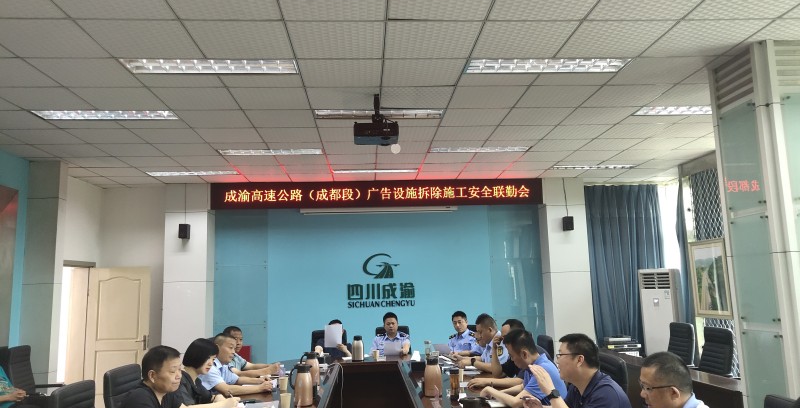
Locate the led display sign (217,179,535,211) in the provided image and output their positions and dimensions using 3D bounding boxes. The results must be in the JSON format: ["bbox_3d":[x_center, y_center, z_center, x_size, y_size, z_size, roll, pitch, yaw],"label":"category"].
[{"bbox_3d":[-0.306,-0.149,8.881,4.860,0.385,0.100,-1,-8,-3],"label":"led display sign"}]

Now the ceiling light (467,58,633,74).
[{"bbox_3d":[1.073,-1.036,4.375,1.200,0.080,0.300,-1,-8,-3],"label":"ceiling light"}]

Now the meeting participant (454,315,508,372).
[{"bbox_3d":[0.845,1.768,5.970,0.680,1.320,0.520,-1,-8,-3],"label":"meeting participant"}]

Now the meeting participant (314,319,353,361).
[{"bbox_3d":[-0.776,1.984,7.094,0.520,1.240,0.650,-1,-8,-3],"label":"meeting participant"}]

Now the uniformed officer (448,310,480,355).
[{"bbox_3d":[0.757,1.919,7.074,0.520,1.290,0.620,-3,-8,14],"label":"uniformed officer"}]

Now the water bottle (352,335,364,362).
[{"bbox_3d":[-0.454,1.571,6.511,0.128,0.280,0.155,-1,-8,-3],"label":"water bottle"}]

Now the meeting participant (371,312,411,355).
[{"bbox_3d":[-0.105,1.978,7.258,0.540,1.310,0.700,-1,-8,-3],"label":"meeting participant"}]

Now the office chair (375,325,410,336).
[{"bbox_3d":[-0.065,2.117,7.504,0.580,1.100,0.630,-1,-8,-3],"label":"office chair"}]

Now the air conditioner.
[{"bbox_3d":[3.874,1.850,8.798,0.340,1.750,0.500,6,-11,-42],"label":"air conditioner"}]

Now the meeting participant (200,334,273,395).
[{"bbox_3d":[-1.361,1.683,4.833,0.720,1.280,0.520,-1,-8,-3],"label":"meeting participant"}]

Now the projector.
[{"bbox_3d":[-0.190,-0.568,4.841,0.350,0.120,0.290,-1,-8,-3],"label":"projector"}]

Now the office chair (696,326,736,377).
[{"bbox_3d":[3.045,1.844,6.108,0.630,1.100,0.580,-1,-8,-3],"label":"office chair"}]

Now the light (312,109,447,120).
[{"bbox_3d":[-0.183,-0.837,5.480,1.200,0.080,0.300,-1,-8,-3],"label":"light"}]

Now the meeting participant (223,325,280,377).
[{"bbox_3d":[-1.408,1.725,5.245,0.750,1.270,0.500,-1,-8,-6],"label":"meeting participant"}]

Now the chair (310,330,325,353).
[{"bbox_3d":[-0.855,2.094,7.199,0.580,1.100,0.630,-1,-8,-3],"label":"chair"}]

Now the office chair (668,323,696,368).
[{"bbox_3d":[3.078,1.965,6.968,0.630,1.100,0.580,-1,-8,-3],"label":"office chair"}]

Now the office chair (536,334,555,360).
[{"bbox_3d":[1.183,1.857,5.892,0.640,1.060,0.580,-1,-8,-3],"label":"office chair"}]

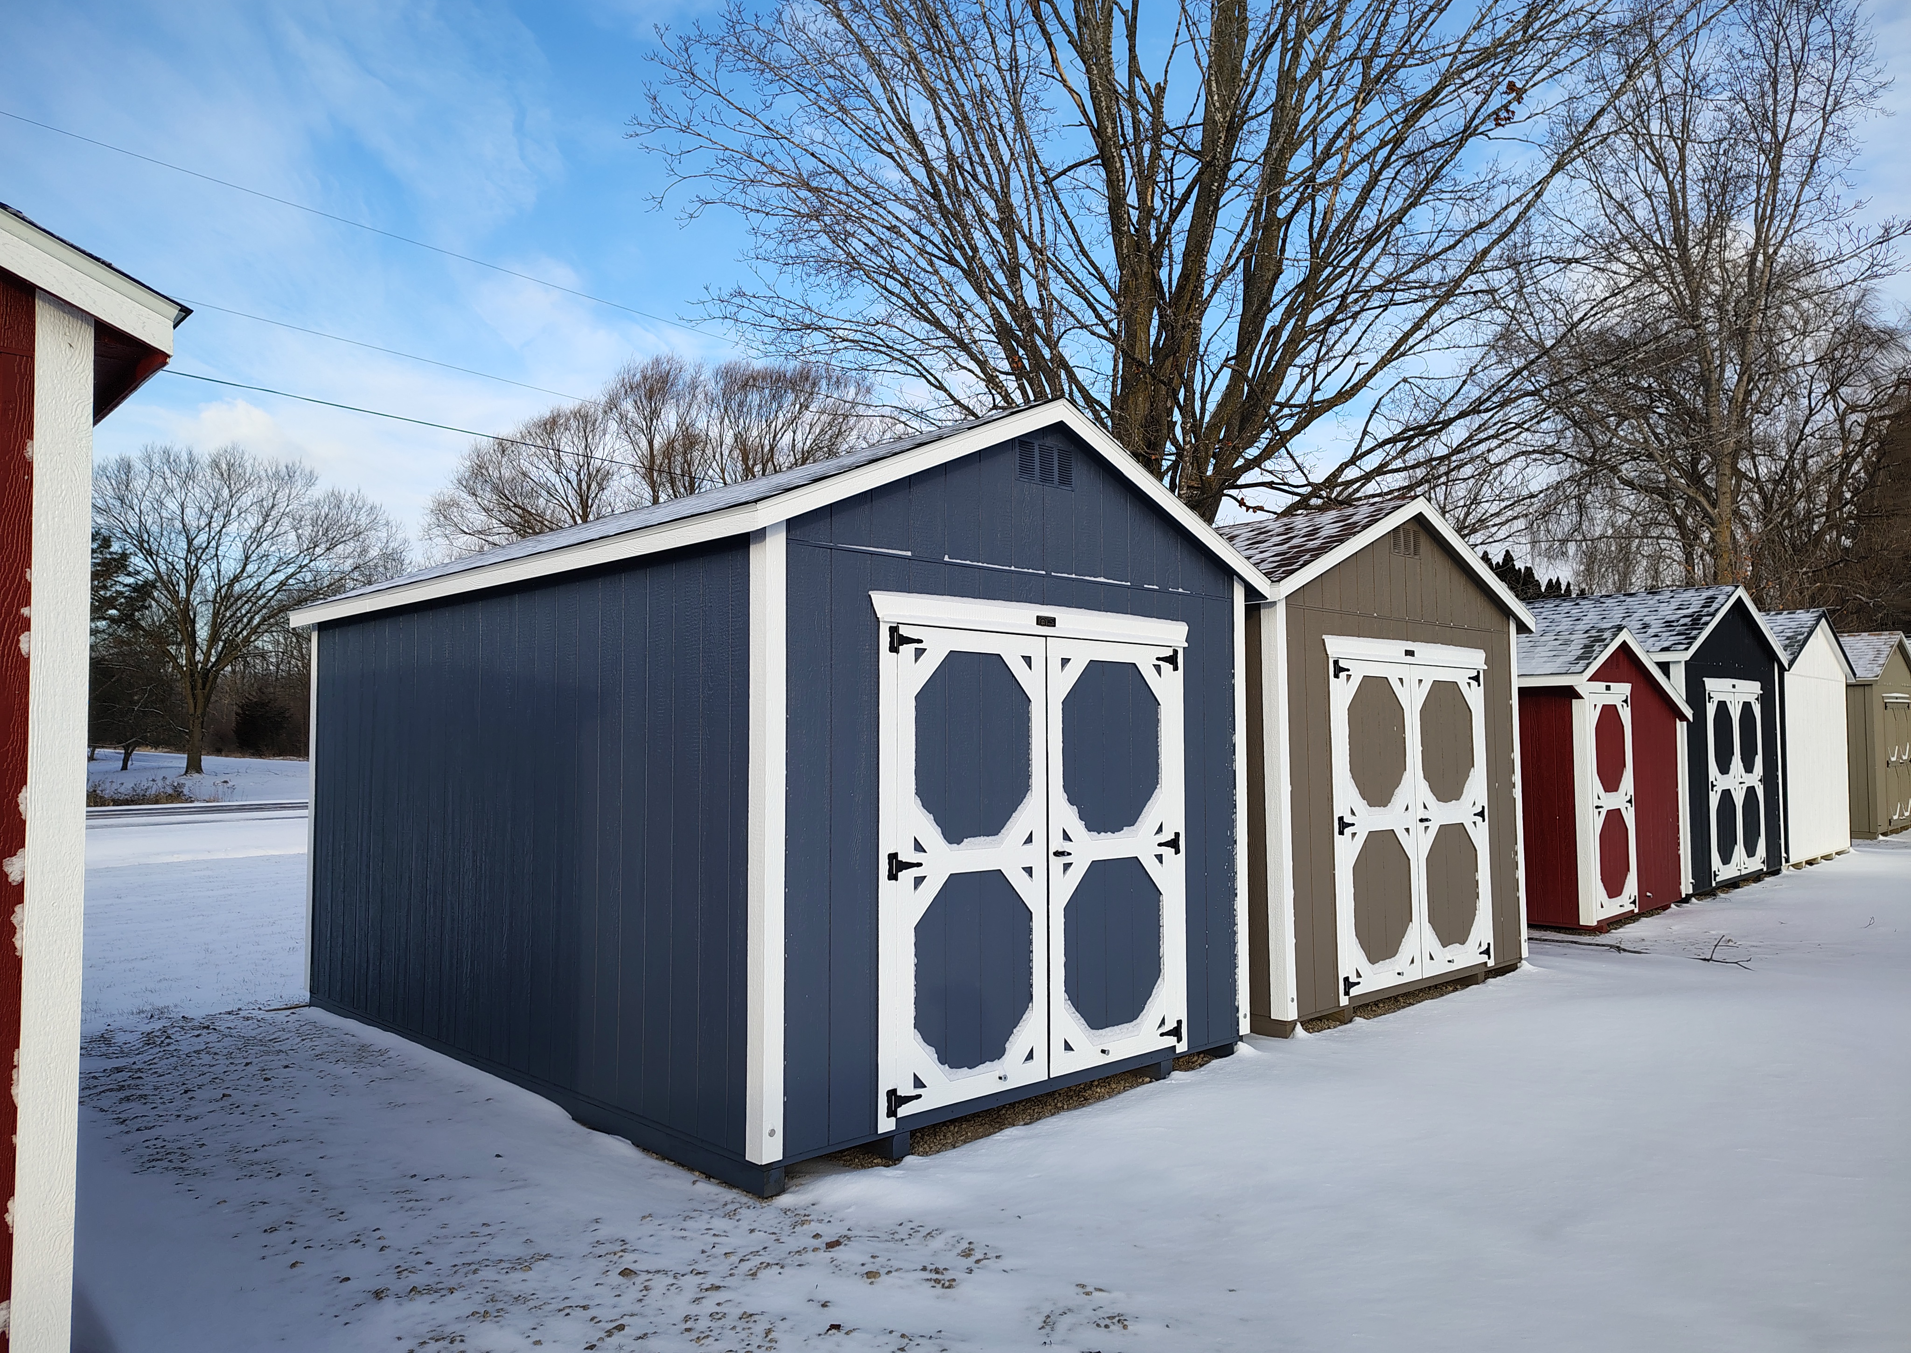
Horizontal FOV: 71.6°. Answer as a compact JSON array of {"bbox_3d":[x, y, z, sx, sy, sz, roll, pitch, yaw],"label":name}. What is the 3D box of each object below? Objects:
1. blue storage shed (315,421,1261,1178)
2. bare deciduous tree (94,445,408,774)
[{"bbox_3d":[-1.267,0.438,7.611,3.272,3.160,5.050,3,-4,-44],"label":"blue storage shed"},{"bbox_3d":[-33.990,-3.140,62.000,15.800,15.400,15.500,0,-3,0],"label":"bare deciduous tree"}]

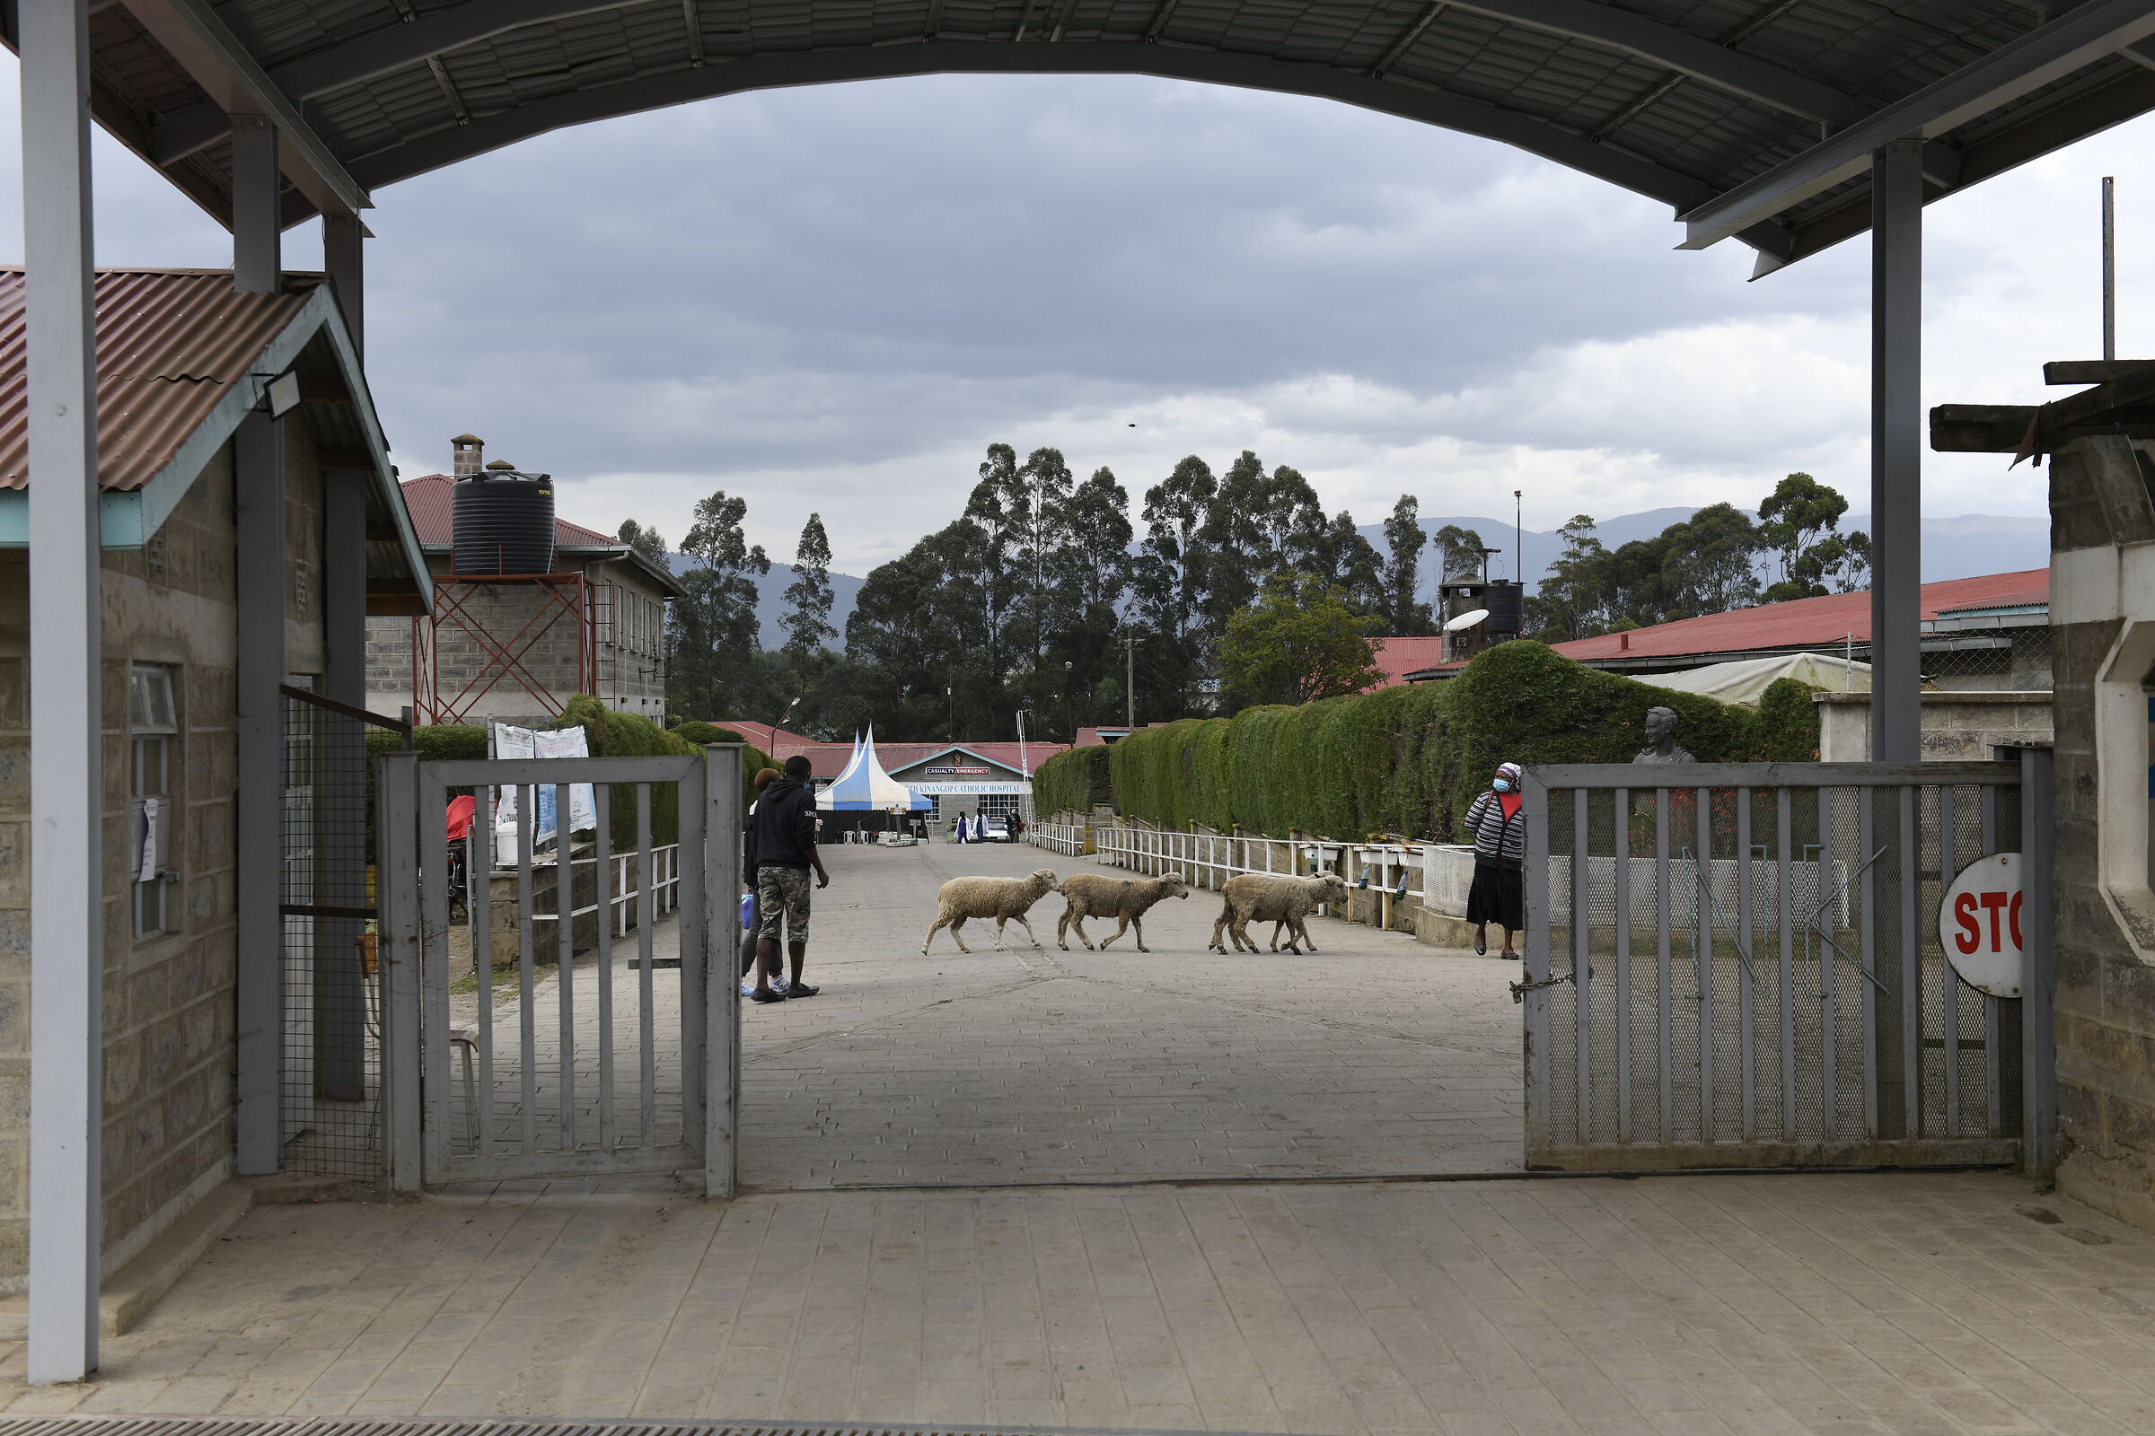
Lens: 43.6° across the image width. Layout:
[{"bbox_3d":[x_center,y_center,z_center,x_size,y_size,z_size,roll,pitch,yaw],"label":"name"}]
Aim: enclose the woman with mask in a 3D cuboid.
[{"bbox_3d":[3.480,1.170,22.300,0.560,1.620,0.400,0,0,10],"label":"woman with mask"}]

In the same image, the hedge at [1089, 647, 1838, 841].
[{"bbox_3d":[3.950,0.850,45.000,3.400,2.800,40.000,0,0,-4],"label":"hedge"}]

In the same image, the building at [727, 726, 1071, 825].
[{"bbox_3d":[-9.700,3.400,145.000,20.000,6.200,11.000,0,0,-4],"label":"building"}]

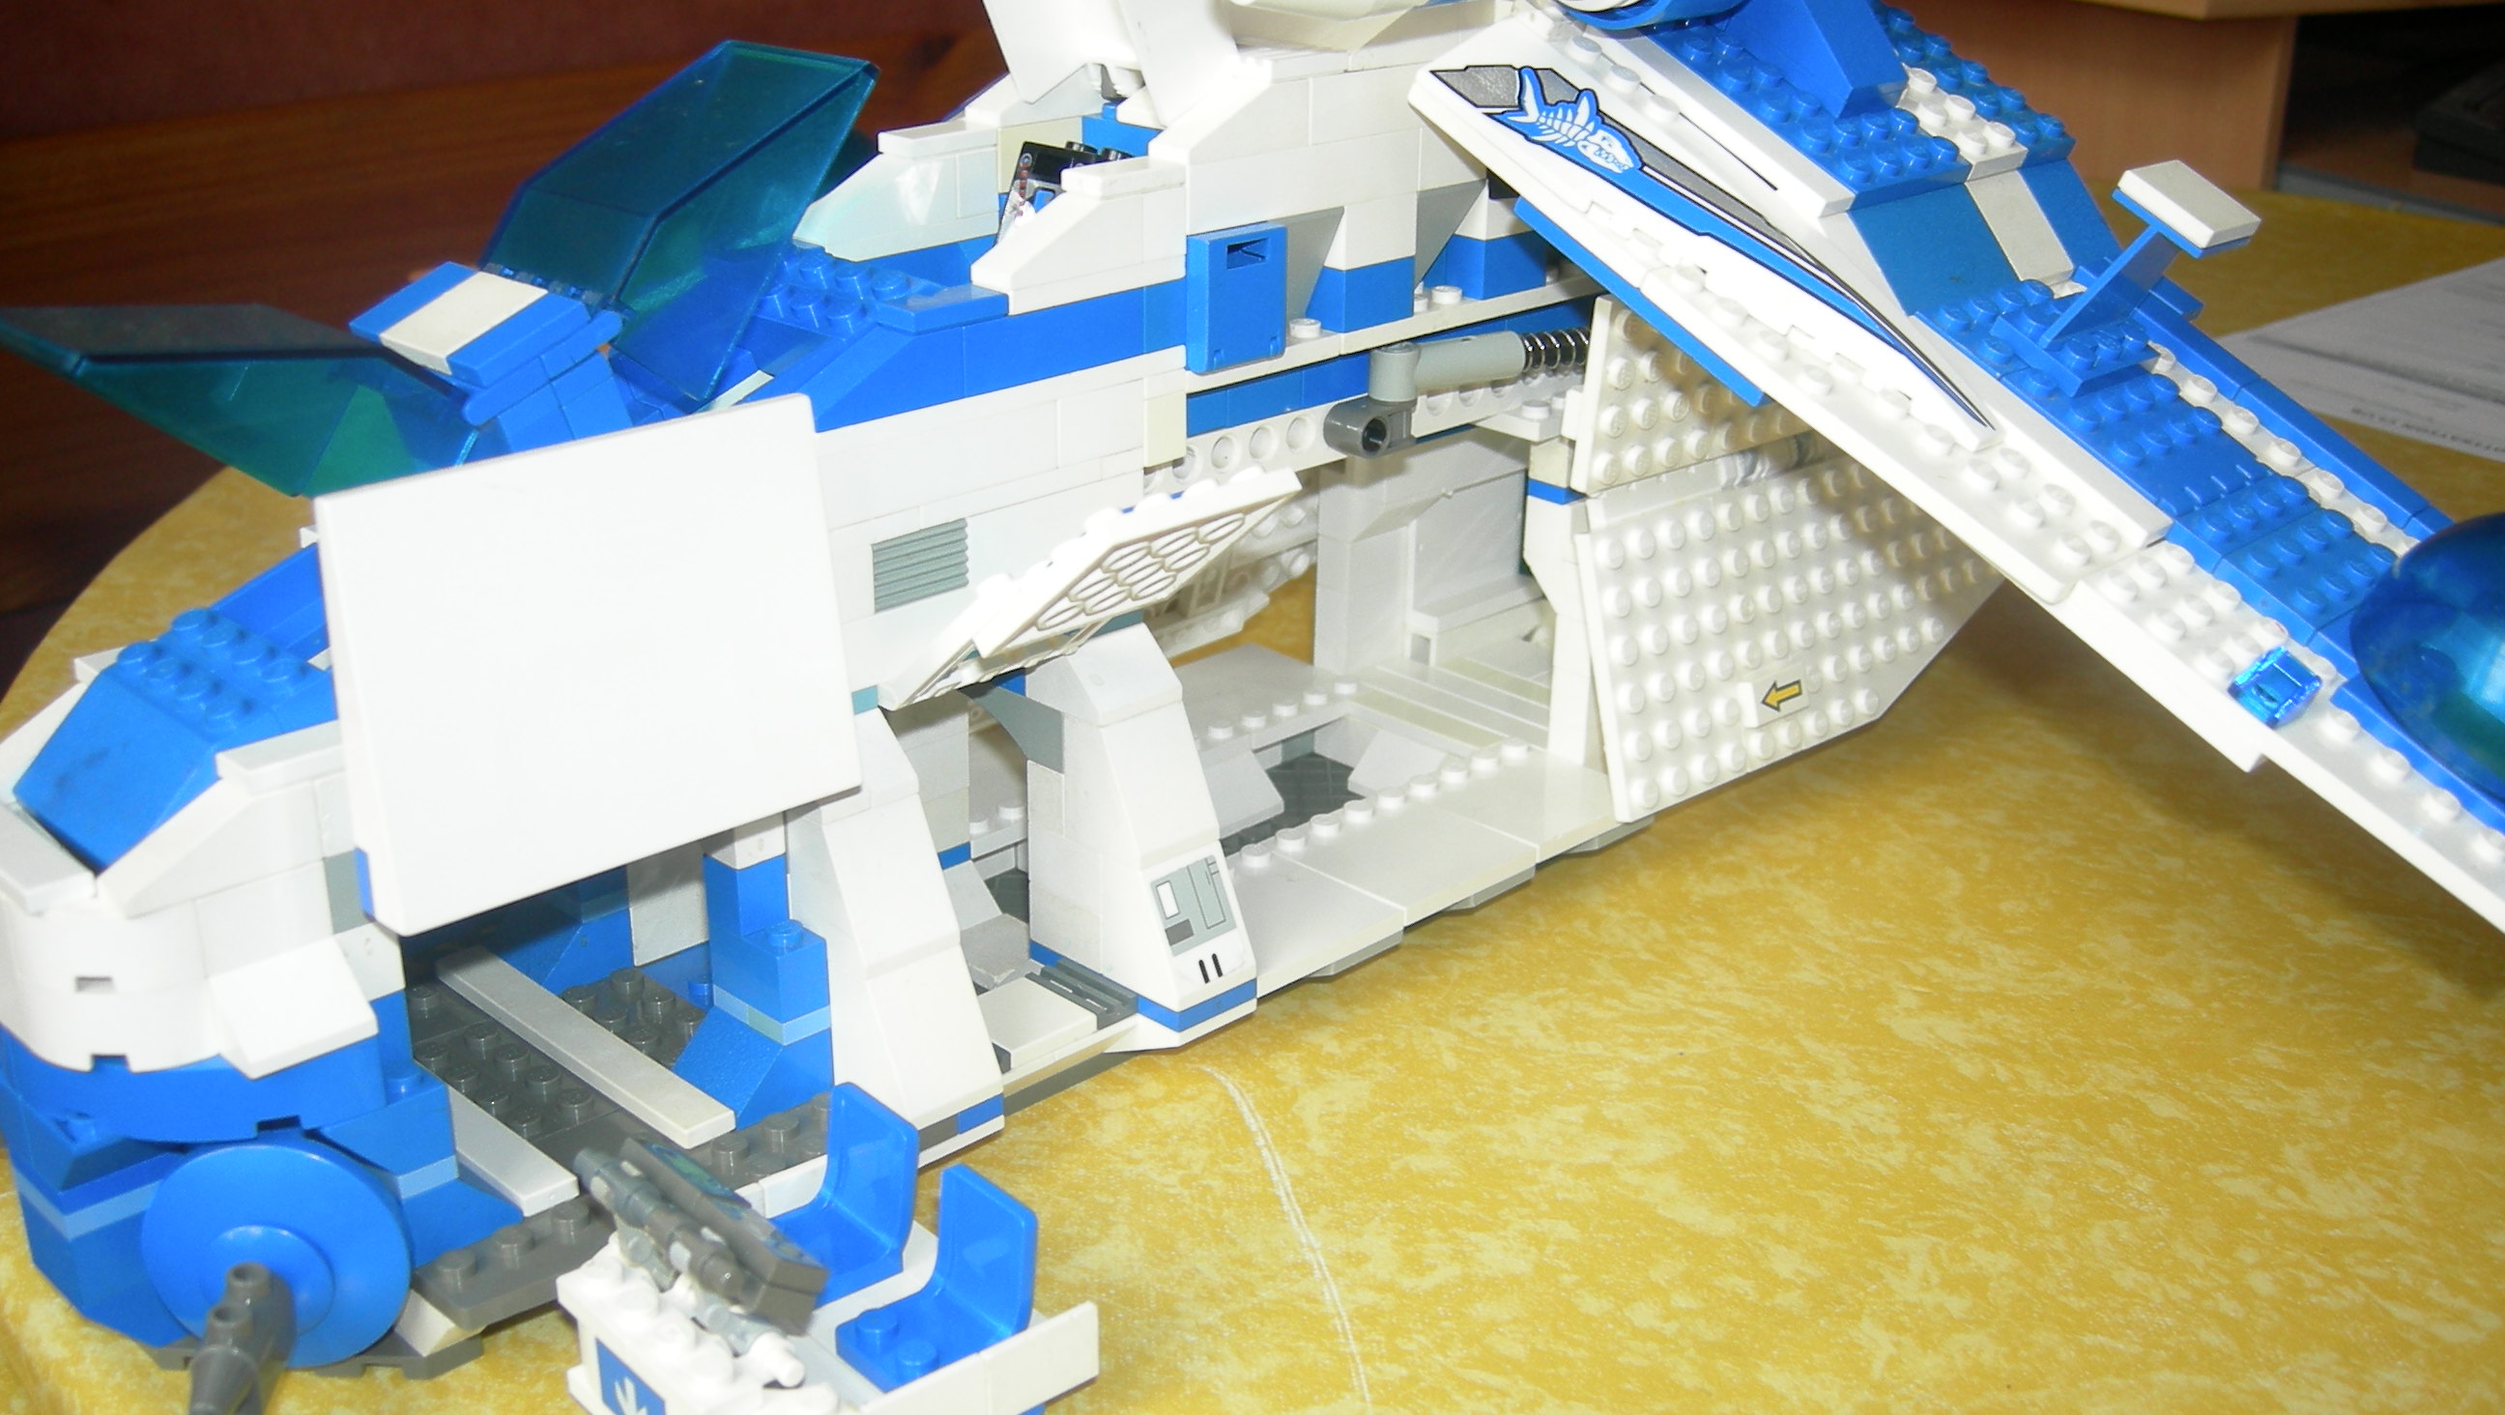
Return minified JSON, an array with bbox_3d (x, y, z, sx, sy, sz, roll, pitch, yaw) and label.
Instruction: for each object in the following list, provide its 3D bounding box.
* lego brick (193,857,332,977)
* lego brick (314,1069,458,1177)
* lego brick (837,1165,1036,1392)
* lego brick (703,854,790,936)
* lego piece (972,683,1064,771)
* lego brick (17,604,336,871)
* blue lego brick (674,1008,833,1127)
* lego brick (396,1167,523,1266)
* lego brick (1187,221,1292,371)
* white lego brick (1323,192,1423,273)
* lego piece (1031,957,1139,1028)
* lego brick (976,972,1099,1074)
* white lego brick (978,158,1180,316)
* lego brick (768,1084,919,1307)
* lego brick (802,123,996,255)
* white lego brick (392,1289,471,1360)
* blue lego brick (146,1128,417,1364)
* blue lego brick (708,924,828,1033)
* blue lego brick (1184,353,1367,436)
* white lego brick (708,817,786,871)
[{"bbox_3d":[-0.112,0.022,0.292,0.009,0.010,0.016,20,29,41],"label":"lego brick"},{"bbox_3d":[-0.106,0.050,0.311,0.012,0.010,0.016,20,28,40],"label":"lego brick"},{"bbox_3d":[-0.038,0.068,0.309,0.019,0.019,0.016,-16,25,-38],"label":"lego brick"},{"bbox_3d":[-0.066,0.024,0.343,0.008,0.010,0.008,20,29,41],"label":"lego brick"},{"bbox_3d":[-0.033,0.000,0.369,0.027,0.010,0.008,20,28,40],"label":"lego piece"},{"bbox_3d":[-0.125,0.003,0.300,0.032,0.011,0.033,20,46,41],"label":"lego brick"},{"bbox_3d":[-0.068,0.048,0.355,0.016,0.010,0.016,20,28,40],"label":"blue lego brick"},{"bbox_3d":[-0.099,0.058,0.314,0.015,0.010,0.016,20,29,41],"label":"lego brick"},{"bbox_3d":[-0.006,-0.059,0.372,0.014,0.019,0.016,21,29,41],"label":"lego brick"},{"bbox_3d":[0.016,-0.073,0.393,0.010,0.010,0.016,21,29,41],"label":"white lego brick"},{"bbox_3d":[-0.025,0.041,0.376,0.016,0.003,0.008,21,29,41],"label":"lego piece"},{"bbox_3d":[-0.033,0.044,0.368,0.016,0.003,0.016,21,29,41],"label":"lego brick"},{"bbox_3d":[-0.023,-0.064,0.353,0.008,0.016,0.032,21,29,41],"label":"white lego brick"},{"bbox_3d":[-0.054,0.062,0.328,0.019,0.020,0.016,-18,28,-39],"label":"lego brick"},{"bbox_3d":[-0.052,-0.075,0.377,0.008,0.016,0.032,20,28,40],"label":"lego brick"},{"bbox_3d":[-0.100,0.074,0.320,0.010,0.006,0.009,20,28,40],"label":"white lego brick"},{"bbox_3d":[-0.118,0.068,0.314,0.032,0.032,0.007,0,22,-2],"label":"blue lego brick"},{"bbox_3d":[-0.064,0.033,0.343,0.016,0.011,0.008,20,29,41],"label":"blue lego brick"},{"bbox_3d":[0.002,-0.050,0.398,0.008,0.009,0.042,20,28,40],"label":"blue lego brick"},{"bbox_3d":[-0.068,0.016,0.349,0.008,0.010,0.008,20,28,40],"label":"white lego brick"}]

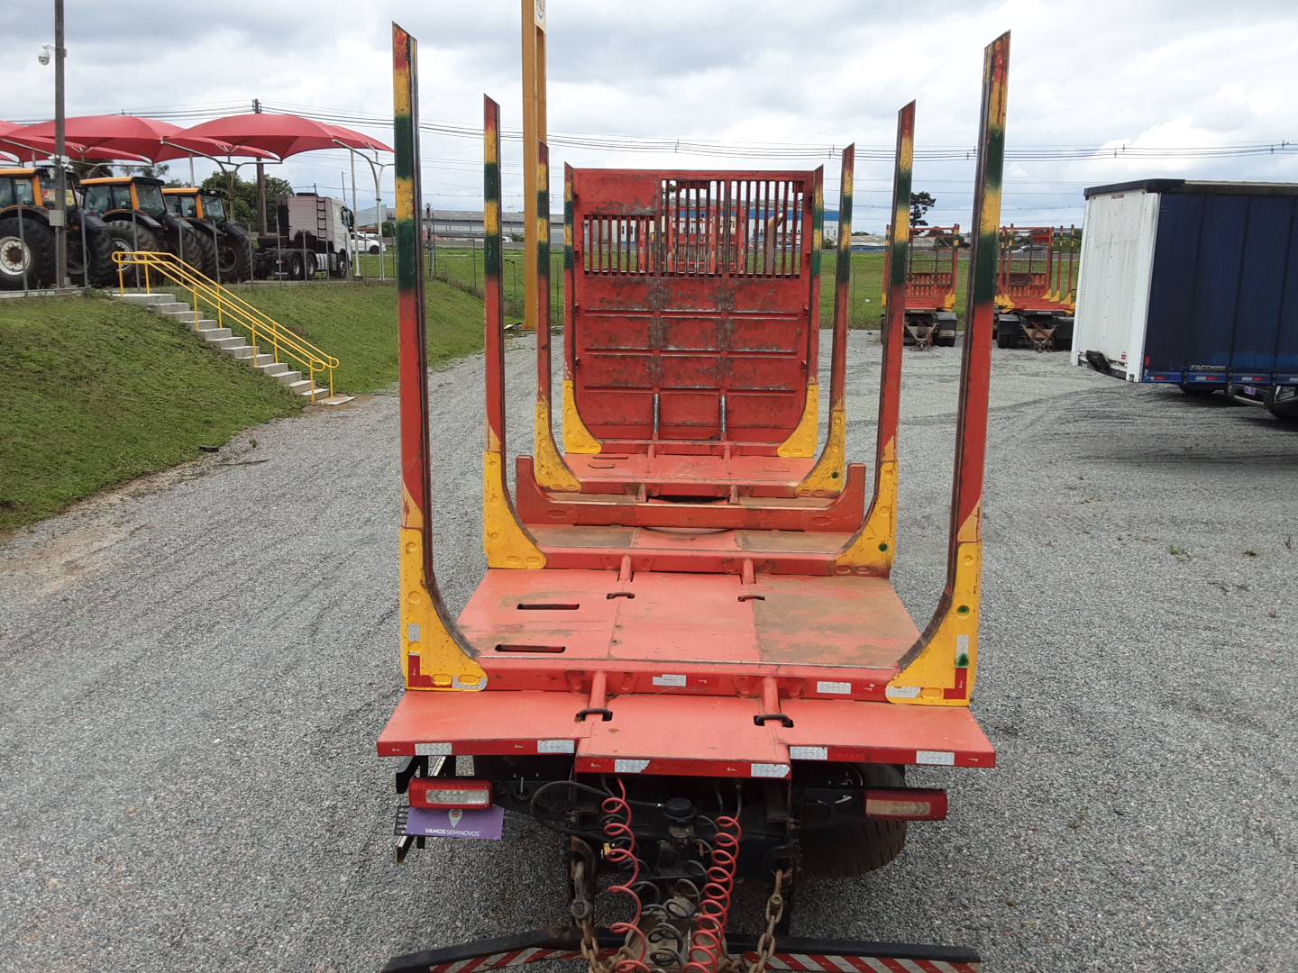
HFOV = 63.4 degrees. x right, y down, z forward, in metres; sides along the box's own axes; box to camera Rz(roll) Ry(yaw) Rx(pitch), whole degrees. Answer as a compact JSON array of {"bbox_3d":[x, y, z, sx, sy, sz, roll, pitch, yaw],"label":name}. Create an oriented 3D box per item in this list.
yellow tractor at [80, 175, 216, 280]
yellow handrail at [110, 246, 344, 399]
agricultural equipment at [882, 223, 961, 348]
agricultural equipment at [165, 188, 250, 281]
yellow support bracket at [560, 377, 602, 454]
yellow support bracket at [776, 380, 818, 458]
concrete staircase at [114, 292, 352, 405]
[{"bbox_3d":[-14.671,-7.436,30.455,4.000,3.020,2.200,5,13,20],"label":"yellow tractor"},{"bbox_3d":[-9.133,-3.501,22.967,4.821,3.094,0.971,3,13,8],"label":"yellow handrail"},{"bbox_3d":[10.021,-7.420,38.266,2.600,4.100,8.000,4,13,15],"label":"agricultural equipment"},{"bbox_3d":[-14.463,-8.182,34.079,4.000,3.020,2.200,5,13,20],"label":"agricultural equipment"},{"bbox_3d":[-0.690,-0.726,10.759,0.395,0.760,0.130,1,12,2],"label":"yellow support bracket"},{"bbox_3d":[1.506,-0.695,10.689,0.395,0.760,0.130,1,12,2],"label":"yellow support bracket"},{"bbox_3d":[-9.045,-3.027,23.056,4.811,2.293,1.111,3,13,8],"label":"concrete staircase"}]

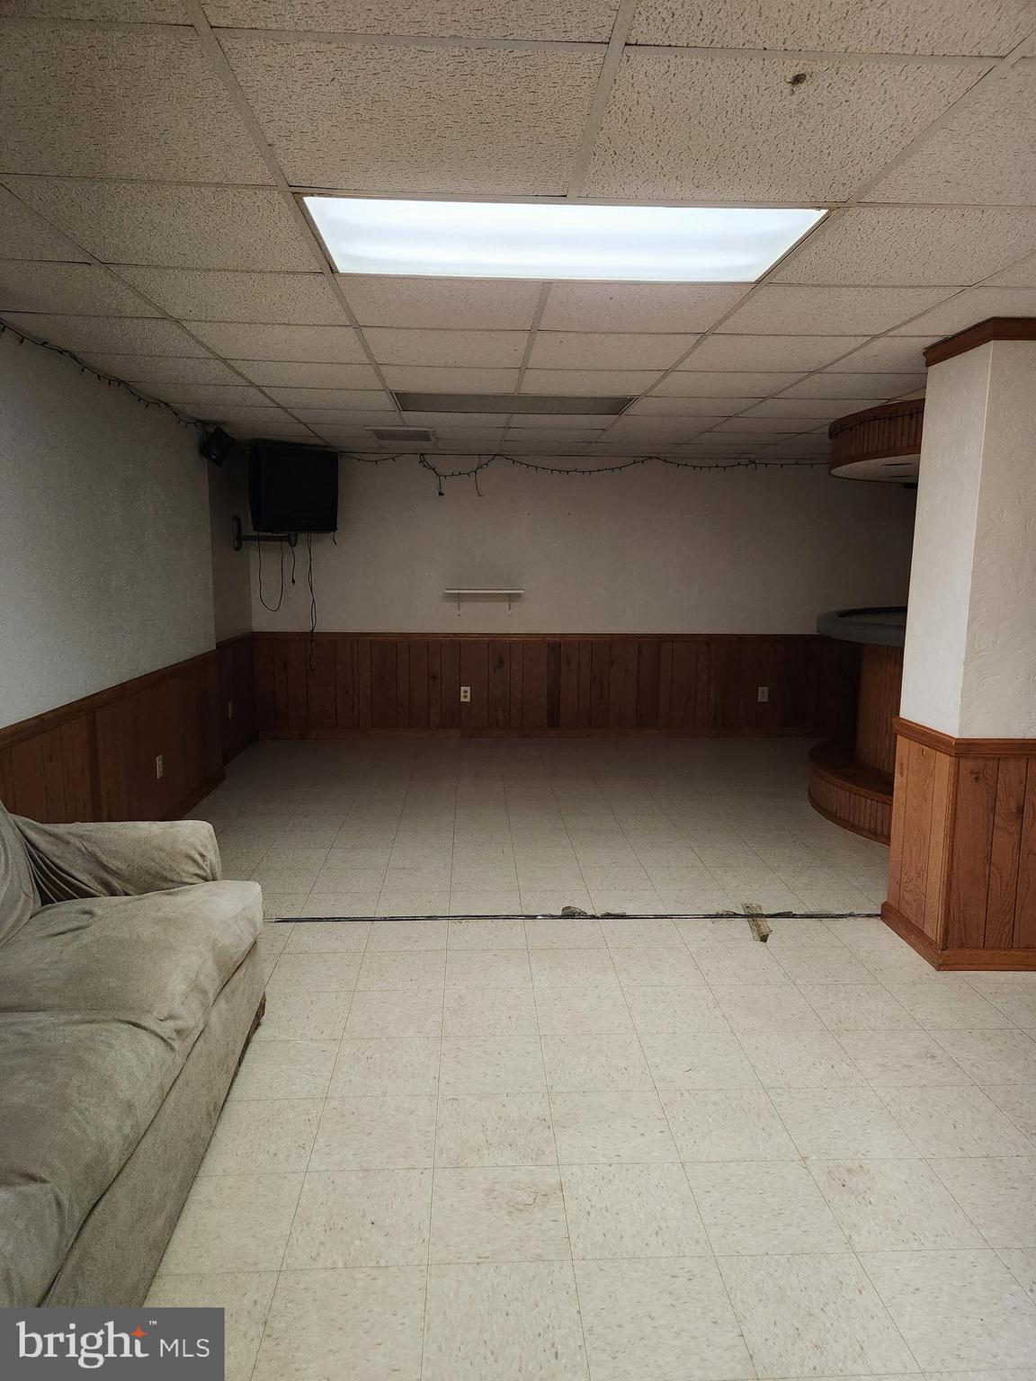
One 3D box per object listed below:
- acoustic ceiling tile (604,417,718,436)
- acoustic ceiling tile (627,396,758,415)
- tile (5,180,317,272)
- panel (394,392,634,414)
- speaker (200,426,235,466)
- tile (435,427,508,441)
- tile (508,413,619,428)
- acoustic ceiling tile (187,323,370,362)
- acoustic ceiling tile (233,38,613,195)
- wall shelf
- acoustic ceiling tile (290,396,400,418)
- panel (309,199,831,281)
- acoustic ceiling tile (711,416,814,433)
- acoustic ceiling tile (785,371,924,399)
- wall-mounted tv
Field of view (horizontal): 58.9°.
[{"bbox_3d":[0.871,-1.575,5.384,0.600,0.020,0.600,0,8,-3],"label":"acoustic ceiling tile"},{"bbox_3d":[0.894,-1.472,4.734,0.595,0.020,0.595,0,9,-3],"label":"acoustic ceiling tile"},{"bbox_3d":[-0.815,-1.126,2.245,0.600,0.020,0.600,0,8,-3],"label":"tile"},{"bbox_3d":[-0.019,-1.487,4.686,1.180,0.050,0.580,0,9,-3],"label":"panel"},{"bbox_3d":[-1.742,-1.422,5.340,0.145,0.175,0.140,31,7,-37],"label":"speaker"},{"bbox_3d":[-0.302,-1.657,5.880,0.450,0.020,0.595,0,9,-3],"label":"tile"},{"bbox_3d":[0.257,-1.577,5.354,0.600,0.020,0.600,0,8,-3],"label":"tile"},{"bbox_3d":[-0.872,-1.297,3.437,0.595,0.020,0.595,0,9,-3],"label":"acoustic ceiling tile"},{"bbox_3d":[-0.173,-1.033,1.673,0.600,0.020,0.600,0,8,-3],"label":"acoustic ceiling tile"},{"bbox_3d":[-0.262,-0.691,7.203,0.610,0.210,0.200,0,8,-3],"label":"wall shelf"},{"bbox_3d":[-0.963,-1.569,5.243,0.595,0.020,0.595,0,9,-3],"label":"acoustic ceiling tile"},{"bbox_3d":[0.102,-1.125,2.277,1.180,0.050,0.580,0,9,-3],"label":"panel"},{"bbox_3d":[1.476,-1.565,5.385,0.600,0.025,0.600,0,8,-3],"label":"acoustic ceiling tile"},{"bbox_3d":[1.533,-1.380,4.162,0.595,0.020,0.595,0,9,-3],"label":"acoustic ceiling tile"},{"bbox_3d":[-1.518,-1.356,6.165,0.500,0.520,0.470,-3,17,-25],"label":"wall-mounted tv"}]

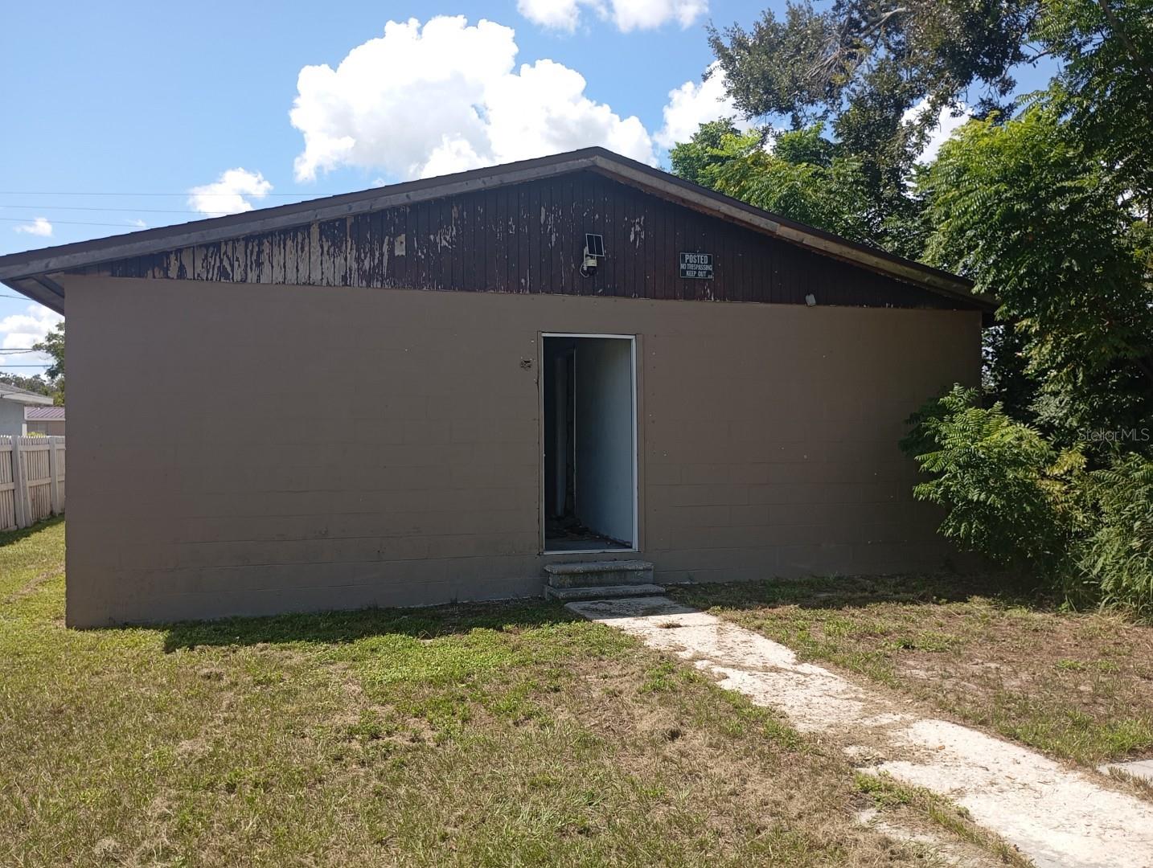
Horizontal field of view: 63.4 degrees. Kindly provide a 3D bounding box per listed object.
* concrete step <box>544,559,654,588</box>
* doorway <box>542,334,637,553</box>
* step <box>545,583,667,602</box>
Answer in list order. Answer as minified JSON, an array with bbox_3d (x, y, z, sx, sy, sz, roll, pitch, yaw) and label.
[{"bbox_3d":[0.210,1.267,8.413,0.930,0.180,0.320,0,0,-15],"label":"concrete step"},{"bbox_3d":[0.109,0.089,8.618,0.940,2.004,0.130,0,0,-15],"label":"doorway"},{"bbox_3d":[0.249,1.414,8.308,0.950,0.115,0.540,0,0,-15],"label":"step"}]

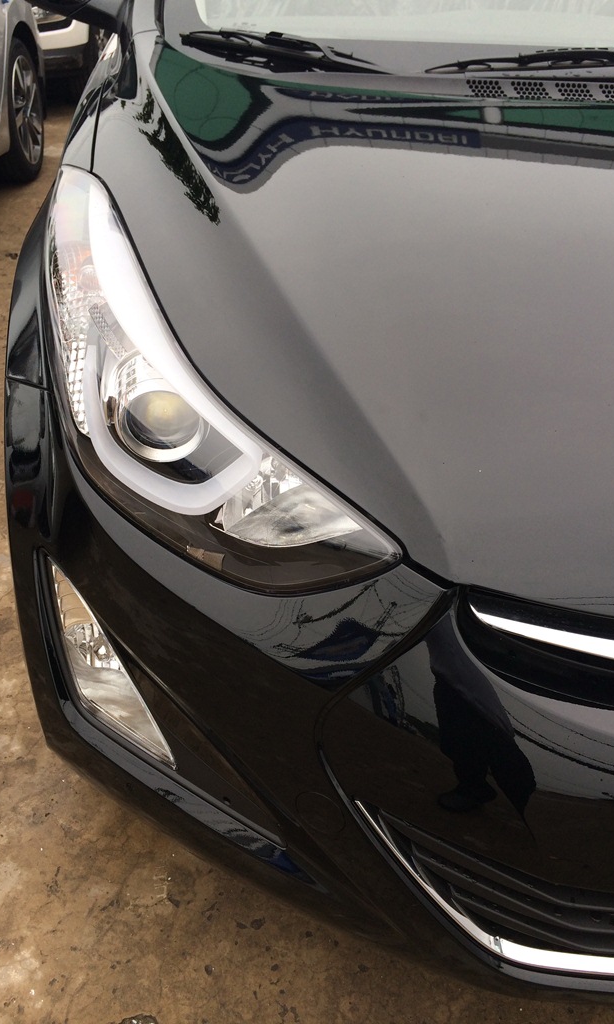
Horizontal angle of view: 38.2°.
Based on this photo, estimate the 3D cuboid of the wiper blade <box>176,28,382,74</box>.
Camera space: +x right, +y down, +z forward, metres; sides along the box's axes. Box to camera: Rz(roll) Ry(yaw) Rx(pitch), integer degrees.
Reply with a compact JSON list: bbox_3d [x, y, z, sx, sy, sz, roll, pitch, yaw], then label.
[{"bbox_3d":[-0.045,-0.822,1.590,0.375,0.060,0.080,9,35,7],"label":"wiper blade"}]

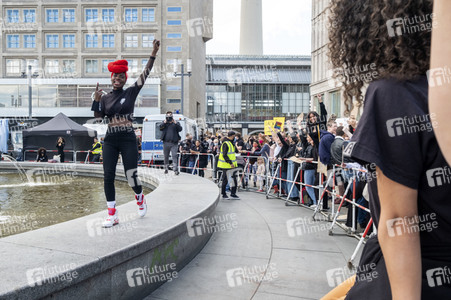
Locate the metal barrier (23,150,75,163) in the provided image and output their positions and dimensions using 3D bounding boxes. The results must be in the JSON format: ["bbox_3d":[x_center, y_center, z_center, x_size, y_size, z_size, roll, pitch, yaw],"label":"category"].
[{"bbox_3d":[-8.661,0.528,16.689,2.500,1.080,0.500,1,1,-2],"label":"metal barrier"}]

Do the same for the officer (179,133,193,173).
[{"bbox_3d":[-1.623,0.267,13.881,0.420,1.860,0.520,1,1,30],"label":"officer"}]

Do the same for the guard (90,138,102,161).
[{"bbox_3d":[-6.232,0.251,16.282,0.620,1.700,0.520,0,1,-20],"label":"guard"}]

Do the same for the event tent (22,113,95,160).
[{"bbox_3d":[-9.999,-0.654,20.746,3.000,3.250,3.000,1,1,5],"label":"event tent"}]

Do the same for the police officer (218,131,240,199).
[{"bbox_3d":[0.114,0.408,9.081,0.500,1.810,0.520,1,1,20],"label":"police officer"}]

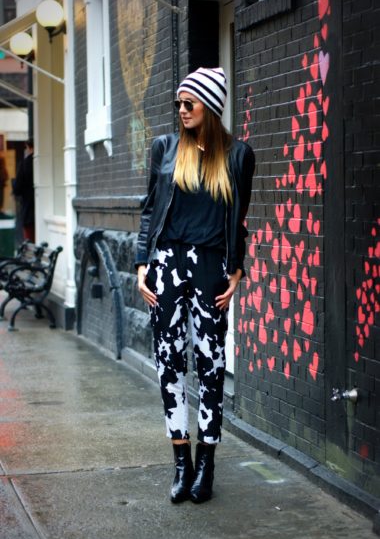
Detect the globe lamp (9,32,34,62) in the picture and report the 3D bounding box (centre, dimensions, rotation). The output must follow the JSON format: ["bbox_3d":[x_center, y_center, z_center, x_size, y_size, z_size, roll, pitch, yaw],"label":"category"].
[{"bbox_3d":[-1.806,-2.384,12.800,0.270,0.340,0.260,-2,4,-16],"label":"globe lamp"}]

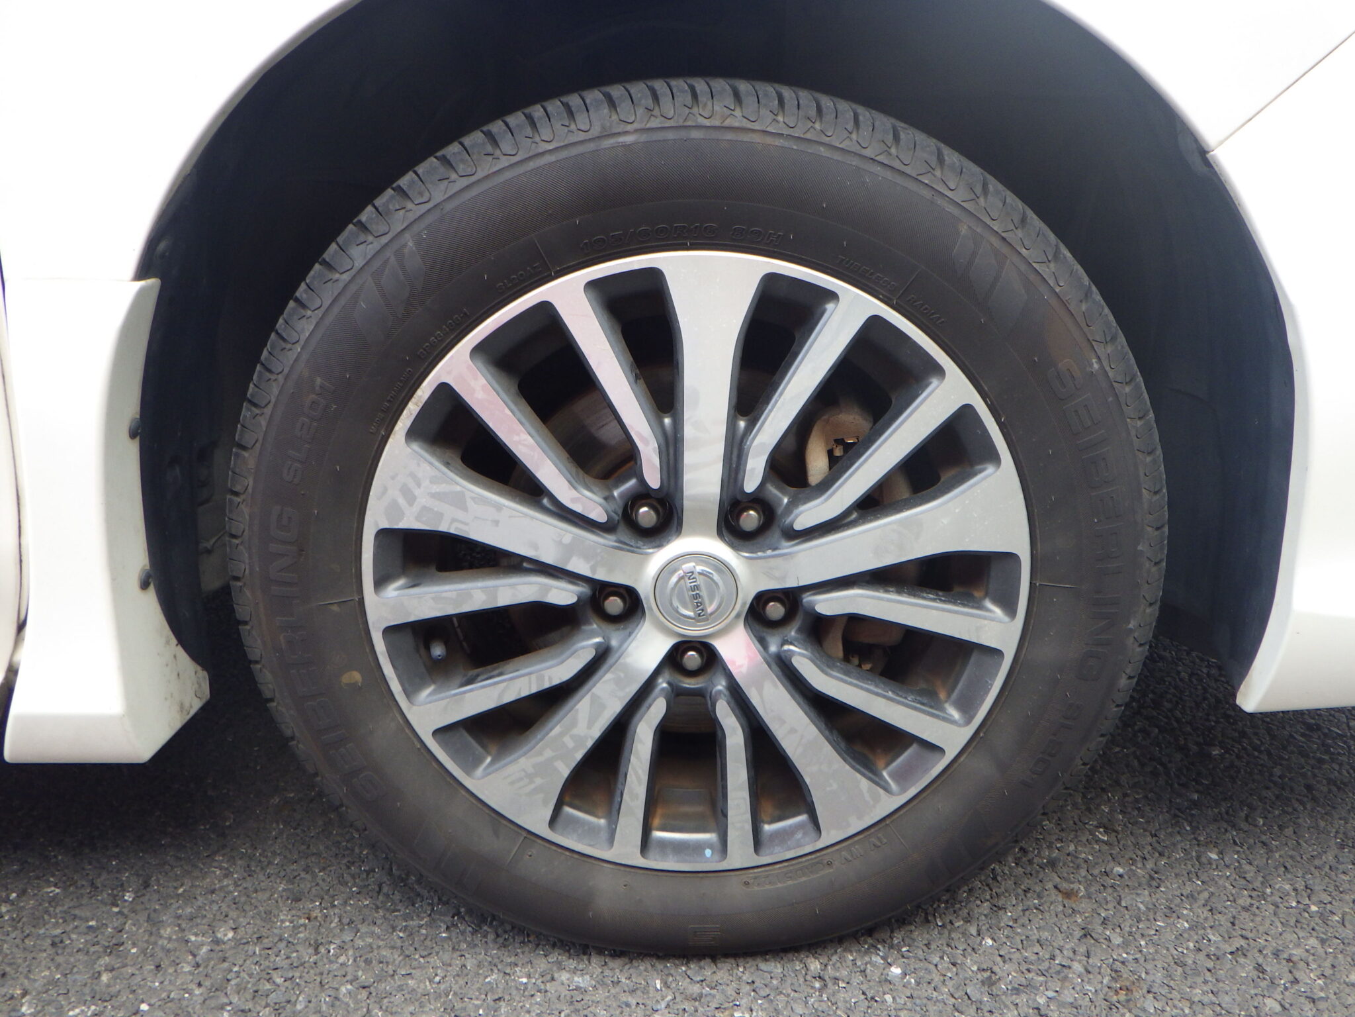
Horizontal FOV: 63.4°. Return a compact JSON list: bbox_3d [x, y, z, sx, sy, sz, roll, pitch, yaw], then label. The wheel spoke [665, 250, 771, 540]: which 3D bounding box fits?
[{"bbox_3d":[0.020,-0.072,0.689,0.061,0.172,0.036,2,19,0],"label":"wheel spoke"}]

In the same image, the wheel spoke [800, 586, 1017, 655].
[{"bbox_3d":[0.155,0.068,0.734,0.137,0.024,0.032,13,18,-4],"label":"wheel spoke"}]

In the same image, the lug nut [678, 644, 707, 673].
[{"bbox_3d":[0.010,0.101,0.763,0.021,0.021,0.024,0,19,0],"label":"lug nut"}]

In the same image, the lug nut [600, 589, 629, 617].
[{"bbox_3d":[-0.042,0.062,0.749,0.021,0.021,0.024,0,19,0],"label":"lug nut"}]

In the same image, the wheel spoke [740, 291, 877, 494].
[{"bbox_3d":[0.073,-0.073,0.689,0.030,0.141,0.035,30,16,-10],"label":"wheel spoke"}]

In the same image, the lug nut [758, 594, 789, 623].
[{"bbox_3d":[0.066,0.066,0.751,0.021,0.021,0.024,0,19,0],"label":"lug nut"}]

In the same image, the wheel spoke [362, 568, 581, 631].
[{"bbox_3d":[-0.132,0.058,0.732,0.143,0.030,0.035,-3,19,1],"label":"wheel spoke"}]

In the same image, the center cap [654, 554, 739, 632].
[{"bbox_3d":[0.012,0.054,0.725,0.056,0.056,0.014,-15,18,5],"label":"center cap"}]

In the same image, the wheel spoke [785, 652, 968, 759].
[{"bbox_3d":[0.131,0.131,0.756,0.140,0.033,0.032,23,17,-7],"label":"wheel spoke"}]

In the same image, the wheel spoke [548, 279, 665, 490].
[{"bbox_3d":[-0.041,-0.075,0.687,0.029,0.143,0.035,-22,17,7],"label":"wheel spoke"}]

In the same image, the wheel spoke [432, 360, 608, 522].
[{"bbox_3d":[-0.089,-0.041,0.698,0.026,0.137,0.032,-41,14,13],"label":"wheel spoke"}]

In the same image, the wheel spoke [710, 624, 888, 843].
[{"bbox_3d":[0.081,0.151,0.765,0.066,0.178,0.038,-33,16,10],"label":"wheel spoke"}]

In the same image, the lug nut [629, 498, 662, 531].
[{"bbox_3d":[-0.019,0.002,0.733,0.022,0.022,0.025,0,19,0],"label":"lug nut"}]

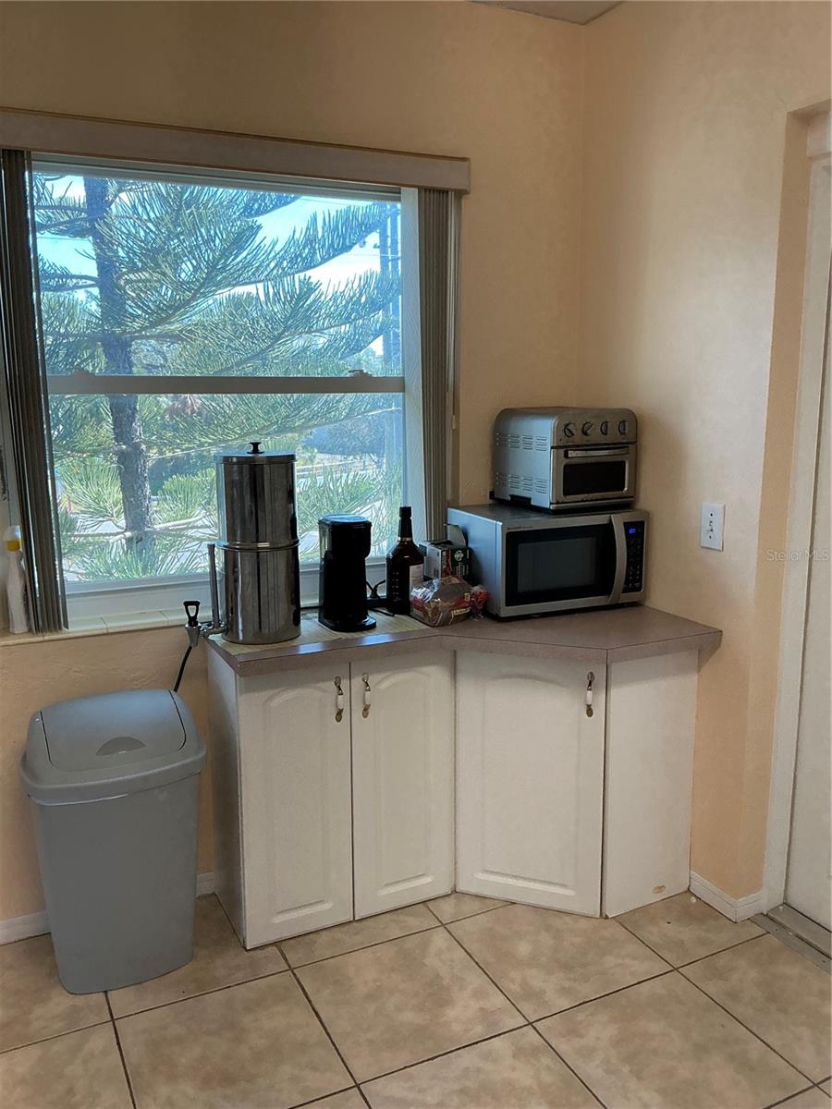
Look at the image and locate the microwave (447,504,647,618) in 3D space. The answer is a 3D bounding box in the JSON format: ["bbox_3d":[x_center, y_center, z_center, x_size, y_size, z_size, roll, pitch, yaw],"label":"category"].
[{"bbox_3d":[0.398,0.008,2.729,0.477,0.279,0.381,-4,11,-21],"label":"microwave"}]

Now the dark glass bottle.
[{"bbox_3d":[-0.028,0.020,2.642,0.112,0.303,0.112,0,10,0],"label":"dark glass bottle"}]

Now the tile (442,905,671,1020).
[{"bbox_3d":[0.363,1.031,2.347,0.423,0.010,0.423,-5,11,-25],"label":"tile"}]

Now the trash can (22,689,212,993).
[{"bbox_3d":[-0.755,0.690,2.263,0.417,0.707,0.323,-5,11,-25],"label":"trash can"}]

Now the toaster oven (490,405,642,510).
[{"bbox_3d":[0.455,-0.291,2.737,0.326,0.301,0.301,-6,11,-29],"label":"toaster oven"}]

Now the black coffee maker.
[{"bbox_3d":[-0.182,0.049,2.489,0.138,0.301,0.172,-5,11,-25],"label":"black coffee maker"}]

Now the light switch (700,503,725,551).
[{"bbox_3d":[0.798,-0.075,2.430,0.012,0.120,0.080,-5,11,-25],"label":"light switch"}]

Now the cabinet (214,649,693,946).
[{"bbox_3d":[0.110,0.612,2.554,1.253,0.746,0.617,-5,11,-25],"label":"cabinet"}]

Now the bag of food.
[{"bbox_3d":[0.098,0.120,2.578,0.189,0.125,0.159,-5,11,-25],"label":"bag of food"}]

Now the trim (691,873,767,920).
[{"bbox_3d":[0.880,0.955,2.541,0.103,0.065,0.181,-5,11,-25],"label":"trim"}]

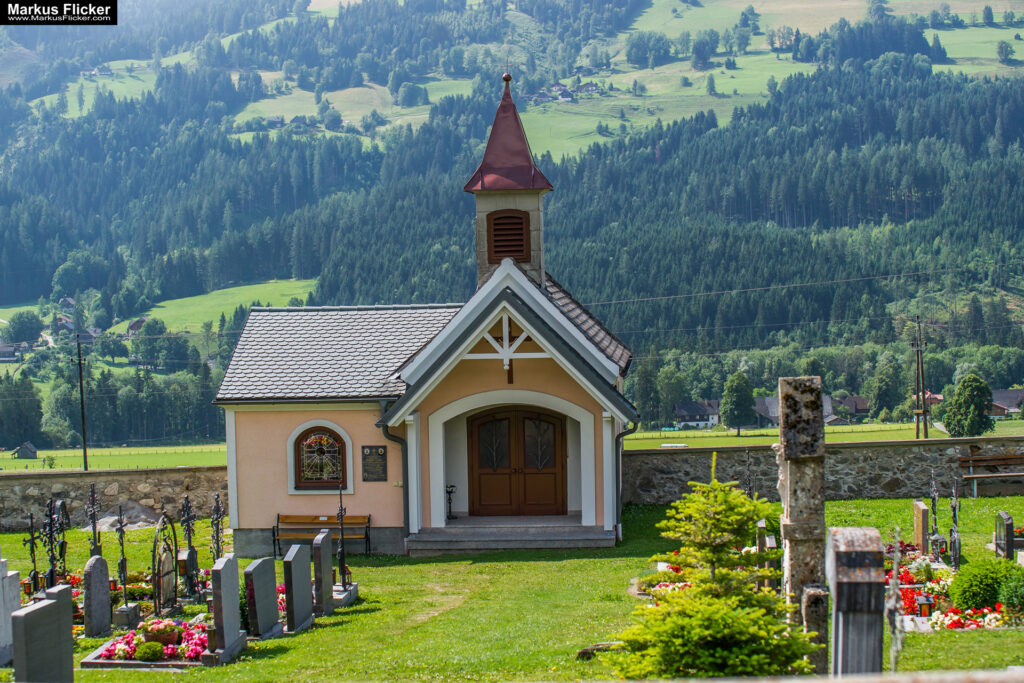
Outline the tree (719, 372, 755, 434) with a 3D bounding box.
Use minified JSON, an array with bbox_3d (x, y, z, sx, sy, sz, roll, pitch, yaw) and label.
[{"bbox_3d":[56.684,15.568,500.000,8.663,16.572,8.663,-1,2,4],"label":"tree"}]

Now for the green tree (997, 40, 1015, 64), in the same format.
[{"bbox_3d":[371.742,-217.697,1500.000,13.559,18.079,13.559,-1,2,4],"label":"green tree"}]

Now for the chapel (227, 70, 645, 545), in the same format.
[{"bbox_3d":[-1.371,-0.631,37.947,7.480,8.466,7.000,-1,2,4],"label":"chapel"}]

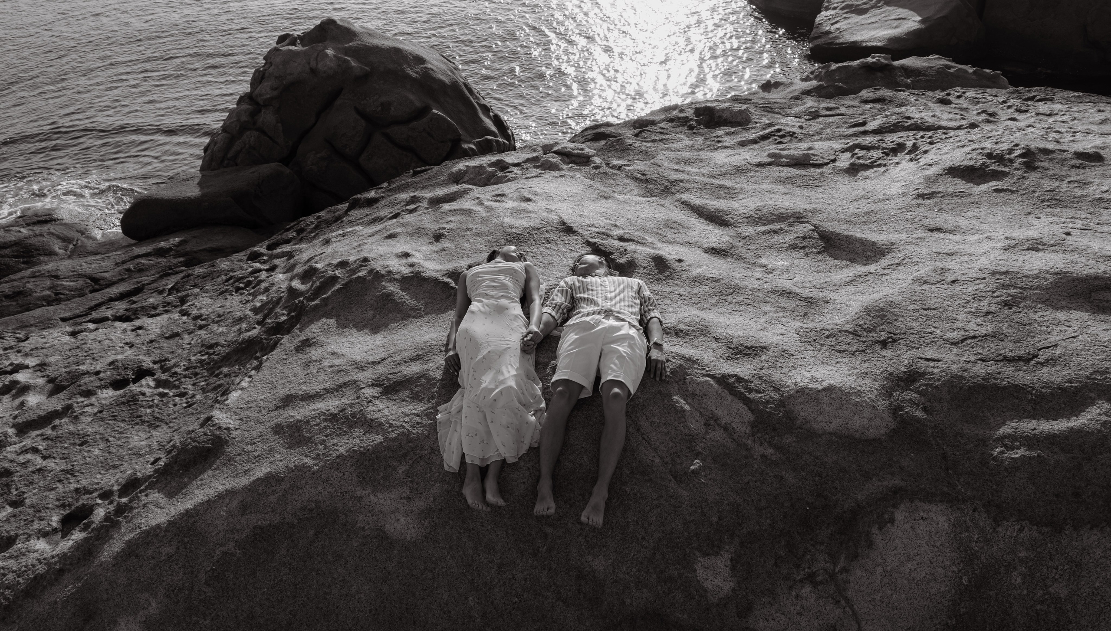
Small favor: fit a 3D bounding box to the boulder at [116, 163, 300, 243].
[{"bbox_3d":[-3.700,-1.365,8.139,1.850,0.680,0.950,-7,36,-10],"label":"boulder"}]

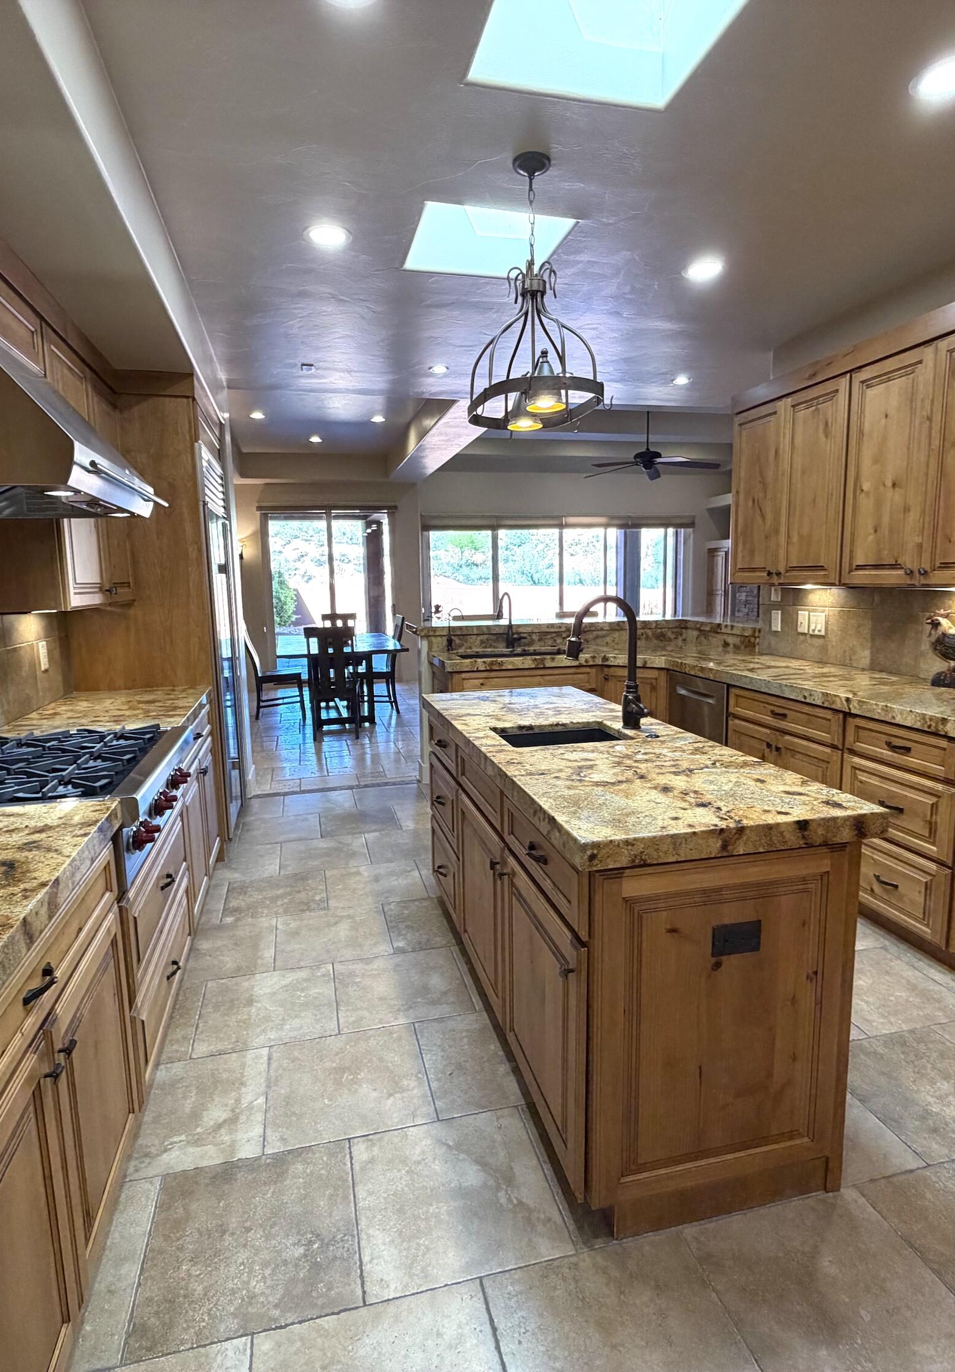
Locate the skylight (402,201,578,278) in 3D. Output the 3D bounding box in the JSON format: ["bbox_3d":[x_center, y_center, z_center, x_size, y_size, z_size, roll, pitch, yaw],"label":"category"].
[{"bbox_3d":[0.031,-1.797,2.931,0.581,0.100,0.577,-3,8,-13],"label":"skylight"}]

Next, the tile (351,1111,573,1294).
[{"bbox_3d":[-0.057,1.207,1.760,0.451,0.013,0.451,-3,9,-13],"label":"tile"}]

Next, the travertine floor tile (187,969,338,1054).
[{"bbox_3d":[-0.712,1.103,2.534,0.449,0.013,0.452,-3,9,-13],"label":"travertine floor tile"}]

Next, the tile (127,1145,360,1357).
[{"bbox_3d":[-0.496,1.222,1.642,0.450,0.012,0.450,-3,8,-13],"label":"tile"}]

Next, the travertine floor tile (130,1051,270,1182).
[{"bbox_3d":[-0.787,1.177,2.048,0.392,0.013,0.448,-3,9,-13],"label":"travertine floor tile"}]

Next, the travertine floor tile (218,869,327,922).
[{"bbox_3d":[-0.923,0.977,3.410,0.449,0.013,0.448,-3,9,-13],"label":"travertine floor tile"}]

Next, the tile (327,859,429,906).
[{"bbox_3d":[-0.486,0.948,3.526,0.450,0.012,0.450,-3,8,-13],"label":"tile"}]

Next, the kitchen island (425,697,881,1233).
[{"bbox_3d":[0.323,0.612,2.465,0.688,0.929,1.908,-3,8,-13],"label":"kitchen island"}]

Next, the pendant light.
[{"bbox_3d":[0.180,-1.254,2.365,0.442,0.766,0.442,-1,8,0],"label":"pendant light"}]

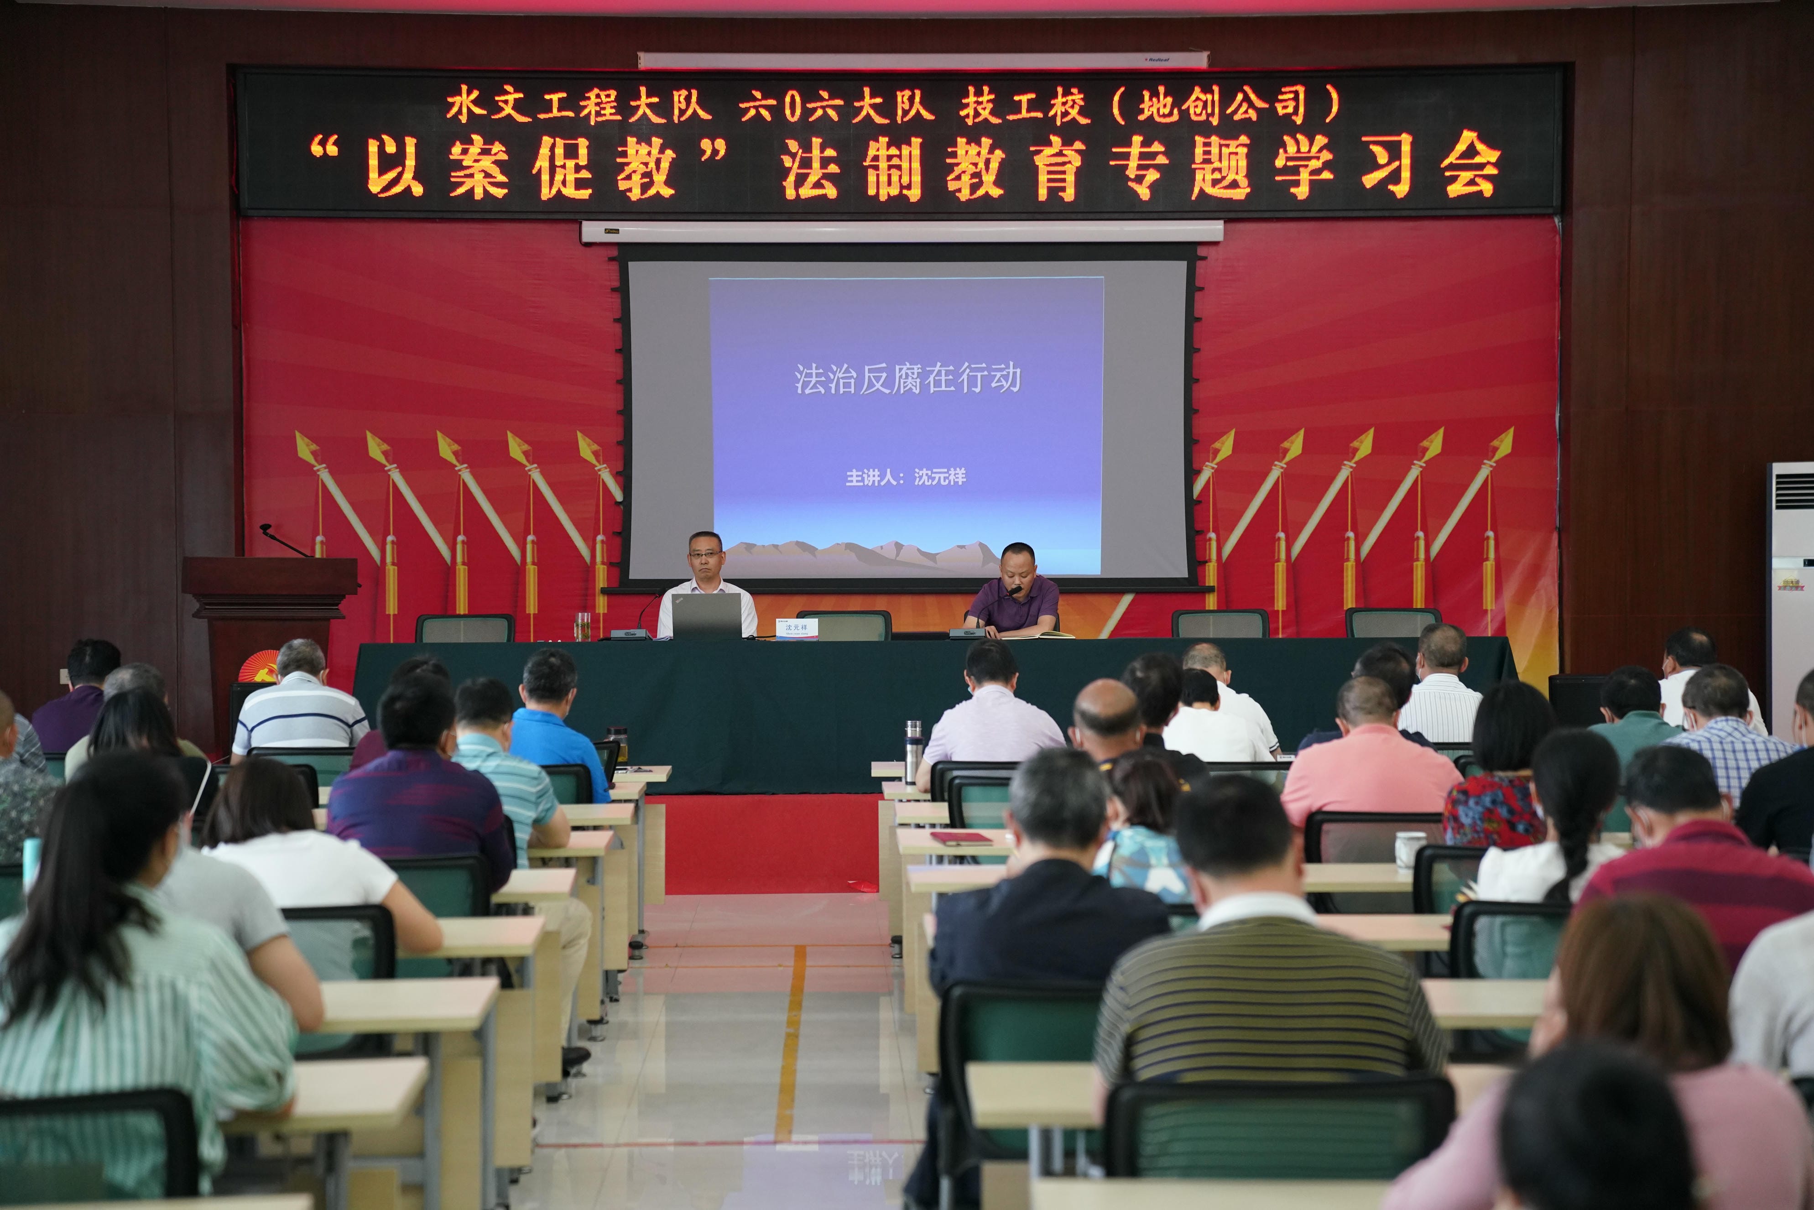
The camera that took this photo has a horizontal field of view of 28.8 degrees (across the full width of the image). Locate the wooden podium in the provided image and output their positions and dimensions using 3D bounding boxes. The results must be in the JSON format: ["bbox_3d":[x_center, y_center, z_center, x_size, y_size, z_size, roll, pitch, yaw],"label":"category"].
[{"bbox_3d":[-3.208,0.331,17.808,0.880,1.145,0.550,0,1,-1],"label":"wooden podium"}]

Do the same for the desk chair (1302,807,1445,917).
[{"bbox_3d":[1.385,1.010,10.482,0.510,0.850,0.550,0,1,-1],"label":"desk chair"}]

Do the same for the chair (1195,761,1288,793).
[{"bbox_3d":[1.184,0.985,12.680,0.490,0.885,0.570,0,1,-1],"label":"chair"}]

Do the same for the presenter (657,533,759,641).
[{"bbox_3d":[-0.996,0.266,17.579,0.520,1.260,0.750,0,1,-1],"label":"presenter"}]

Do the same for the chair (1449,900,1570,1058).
[{"bbox_3d":[1.397,1.052,7.812,0.510,0.850,0.550,0,1,-1],"label":"chair"}]

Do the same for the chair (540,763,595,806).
[{"bbox_3d":[-1.361,0.999,12.570,0.490,0.885,0.570,0,1,-4],"label":"chair"}]

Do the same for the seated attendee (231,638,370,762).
[{"bbox_3d":[-2.636,0.787,15.350,0.570,1.289,0.780,0,0,-1],"label":"seated attendee"}]

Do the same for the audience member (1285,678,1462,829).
[{"bbox_3d":[1.364,0.828,10.400,0.540,1.250,0.750,0,1,-1],"label":"audience member"}]

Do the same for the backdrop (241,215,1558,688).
[{"bbox_3d":[-0.050,-0.827,22.500,8.406,3.308,0.080,0,0,-1],"label":"backdrop"}]

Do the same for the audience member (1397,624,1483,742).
[{"bbox_3d":[2.121,0.728,13.959,0.500,1.300,0.750,0,1,-1],"label":"audience member"}]

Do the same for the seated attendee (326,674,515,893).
[{"bbox_3d":[-1.314,0.821,9.470,0.520,1.286,0.780,0,0,-1],"label":"seated attendee"}]

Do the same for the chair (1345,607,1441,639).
[{"bbox_3d":[2.436,0.446,17.630,0.490,0.870,0.570,0,1,-1],"label":"chair"}]

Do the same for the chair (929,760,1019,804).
[{"bbox_3d":[0.319,0.989,12.700,0.490,0.885,0.570,0,1,-1],"label":"chair"}]

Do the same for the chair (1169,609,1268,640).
[{"bbox_3d":[1.594,0.460,17.950,0.510,0.880,0.550,0,0,-1],"label":"chair"}]

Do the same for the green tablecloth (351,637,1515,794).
[{"bbox_3d":[0.131,0.523,17.200,5.600,0.750,0.620,0,1,-1],"label":"green tablecloth"}]

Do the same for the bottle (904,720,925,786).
[{"bbox_3d":[0.028,0.563,13.420,0.068,0.247,0.068,0,1,-1],"label":"bottle"}]

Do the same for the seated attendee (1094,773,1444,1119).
[{"bbox_3d":[0.552,0.867,5.380,0.530,1.230,0.780,0,0,-1],"label":"seated attendee"}]

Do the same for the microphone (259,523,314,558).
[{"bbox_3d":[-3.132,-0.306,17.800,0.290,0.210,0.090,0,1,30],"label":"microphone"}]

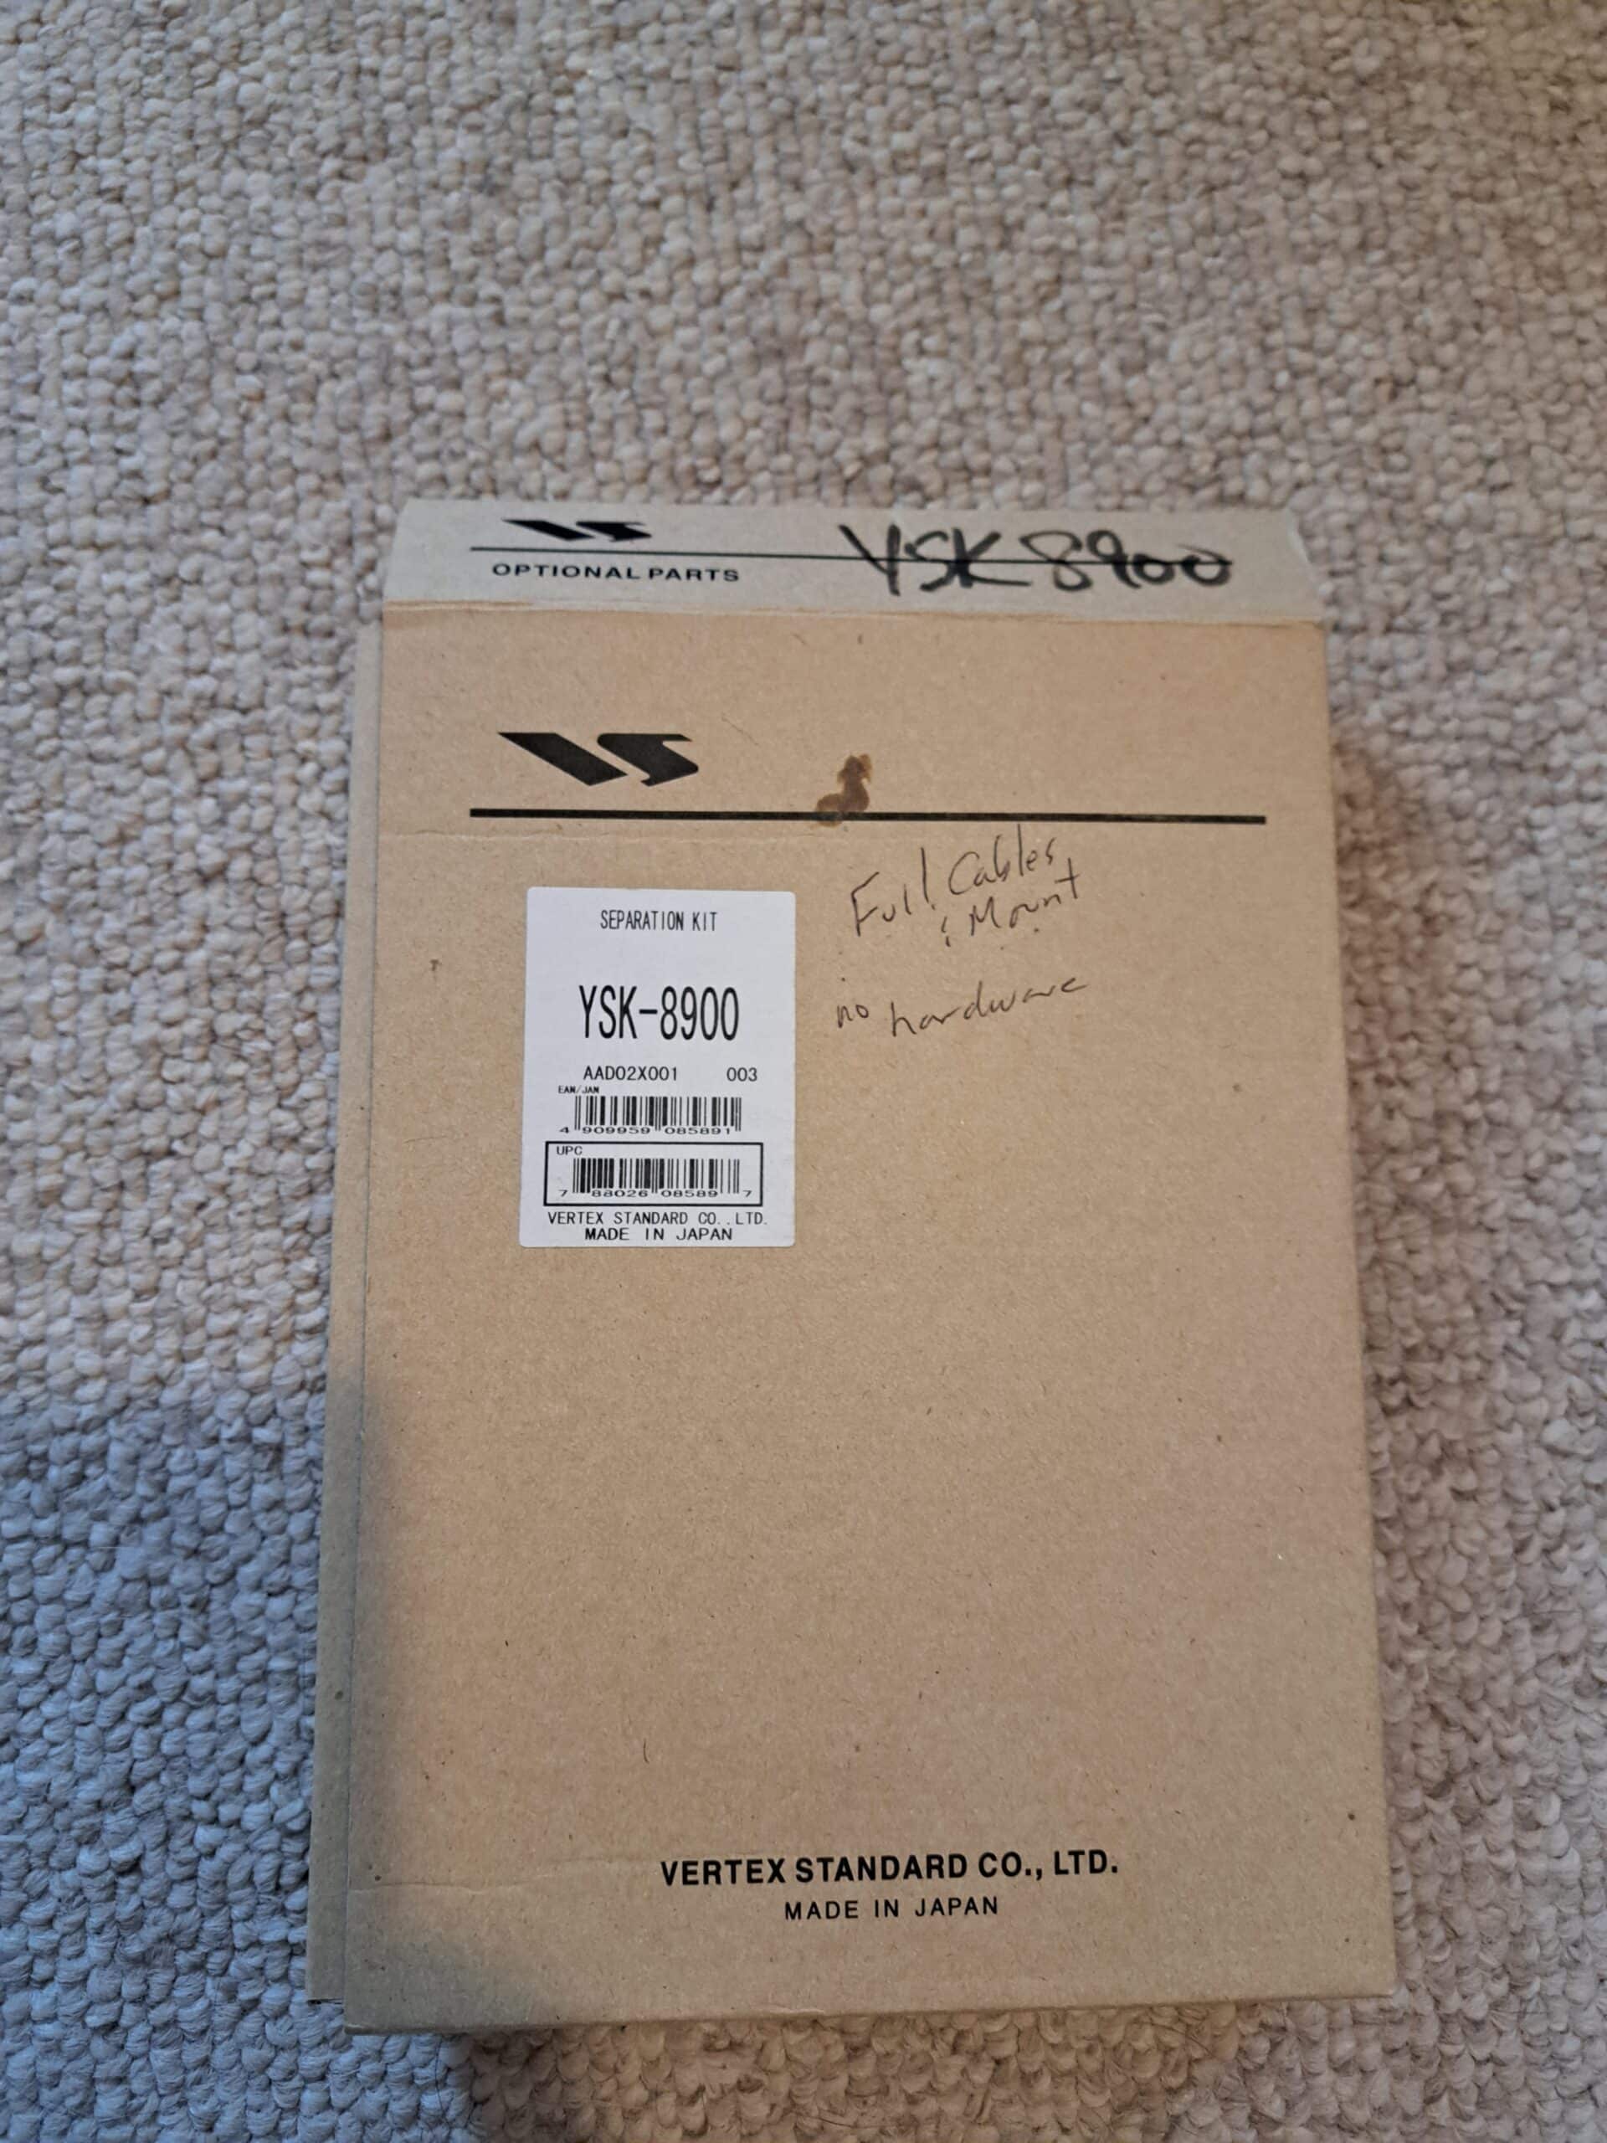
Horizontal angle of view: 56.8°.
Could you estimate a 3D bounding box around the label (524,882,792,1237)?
[{"bbox_3d":[-0.026,-0.001,0.275,0.050,0.001,0.067,0,83,-3],"label":"label"}]

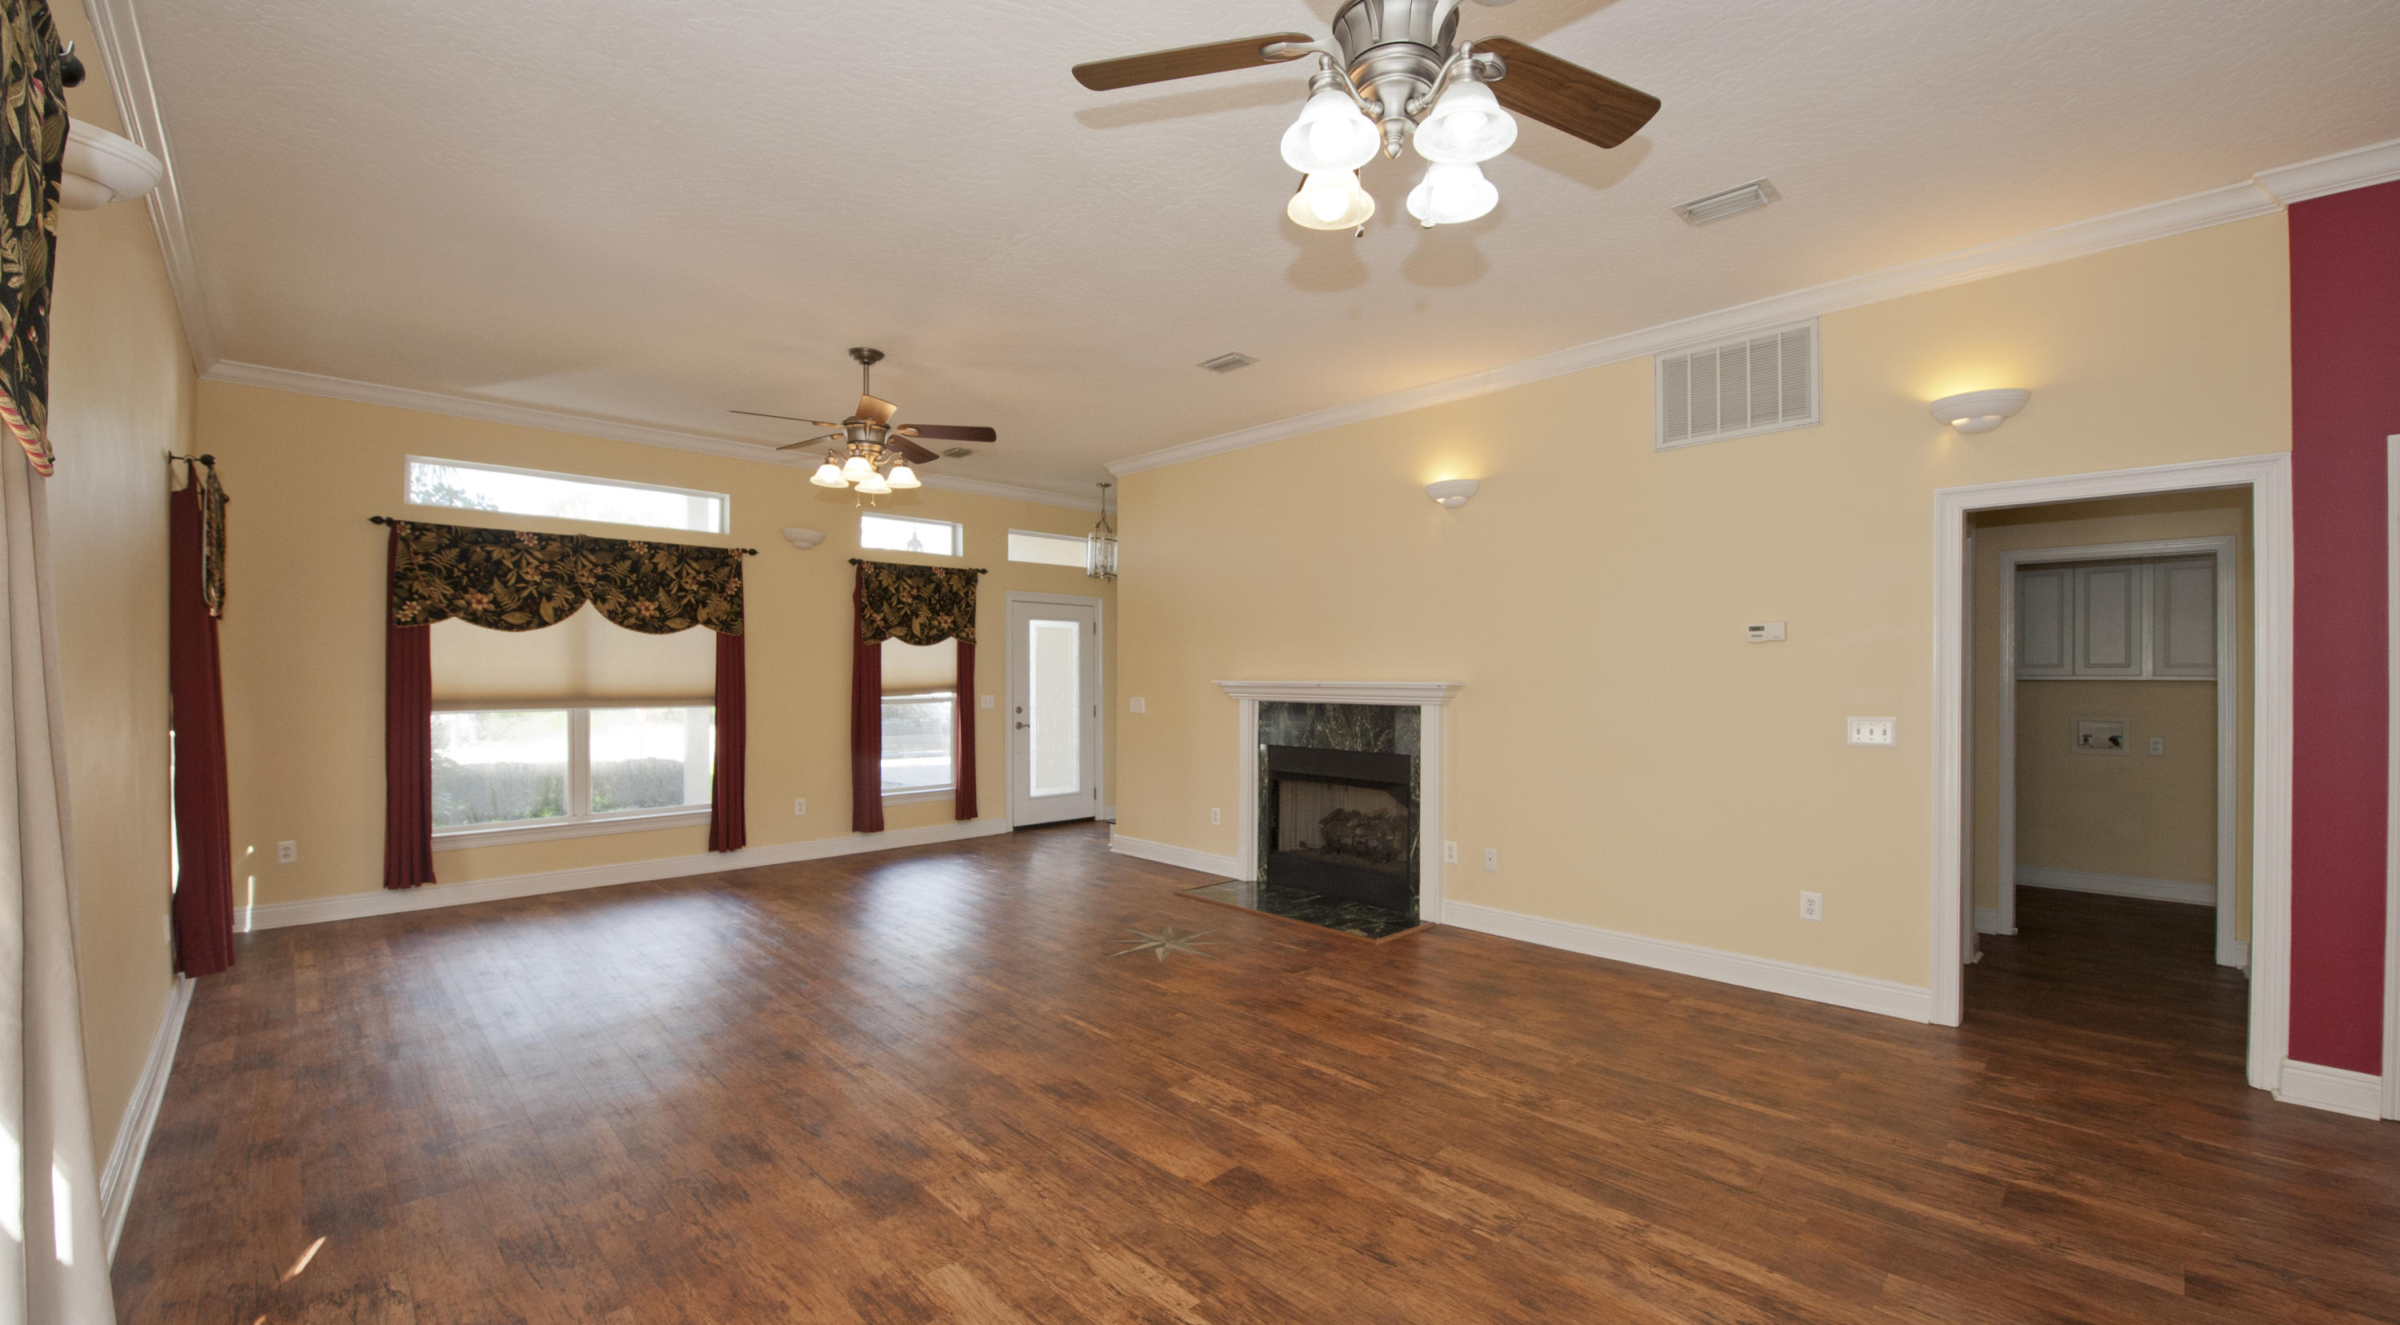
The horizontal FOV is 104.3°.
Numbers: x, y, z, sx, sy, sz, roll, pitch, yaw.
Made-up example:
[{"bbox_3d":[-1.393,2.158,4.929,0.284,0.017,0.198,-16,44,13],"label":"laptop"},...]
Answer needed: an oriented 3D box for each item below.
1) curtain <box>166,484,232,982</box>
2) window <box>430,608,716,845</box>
[{"bbox_3d":[-4.310,0.278,4.043,0.150,2.145,0.280,1,-1,-44],"label":"curtain"},{"bbox_3d":[-4.092,0.309,6.160,1.710,1.667,0.110,1,-1,-44],"label":"window"}]

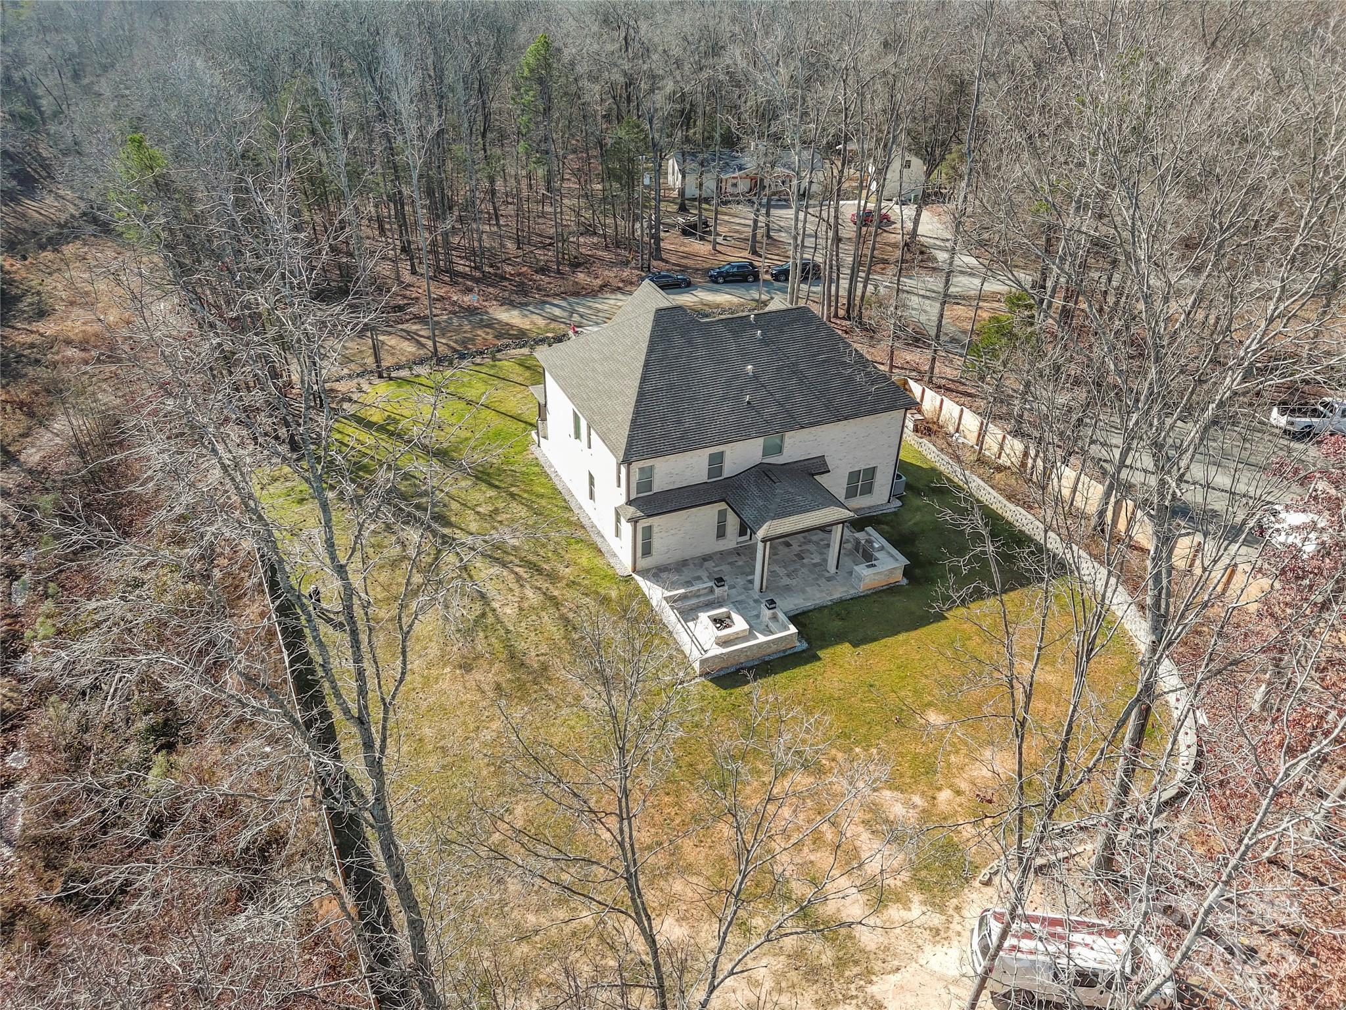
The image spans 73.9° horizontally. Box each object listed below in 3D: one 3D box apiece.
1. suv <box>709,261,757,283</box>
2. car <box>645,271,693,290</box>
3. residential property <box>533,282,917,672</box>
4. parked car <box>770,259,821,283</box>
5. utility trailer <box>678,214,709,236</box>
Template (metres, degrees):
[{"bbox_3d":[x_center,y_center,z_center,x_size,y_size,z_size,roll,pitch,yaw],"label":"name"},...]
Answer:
[{"bbox_3d":[5.928,-22.199,85.174,4.700,1.700,1.890,-3,31,-7],"label":"suv"},{"bbox_3d":[-0.669,-21.409,84.244,4.750,1.440,1.830,-3,31,-8],"label":"car"},{"bbox_3d":[3.794,-4.656,45.819,16.400,11.250,22.800,-12,34,-21],"label":"residential property"},{"bbox_3d":[11.924,-22.625,86.167,4.750,1.700,1.900,-2,31,-6],"label":"parked car"},{"bbox_3d":[2.263,-30.934,99.285,3.100,1.600,1.900,-9,33,-17],"label":"utility trailer"}]

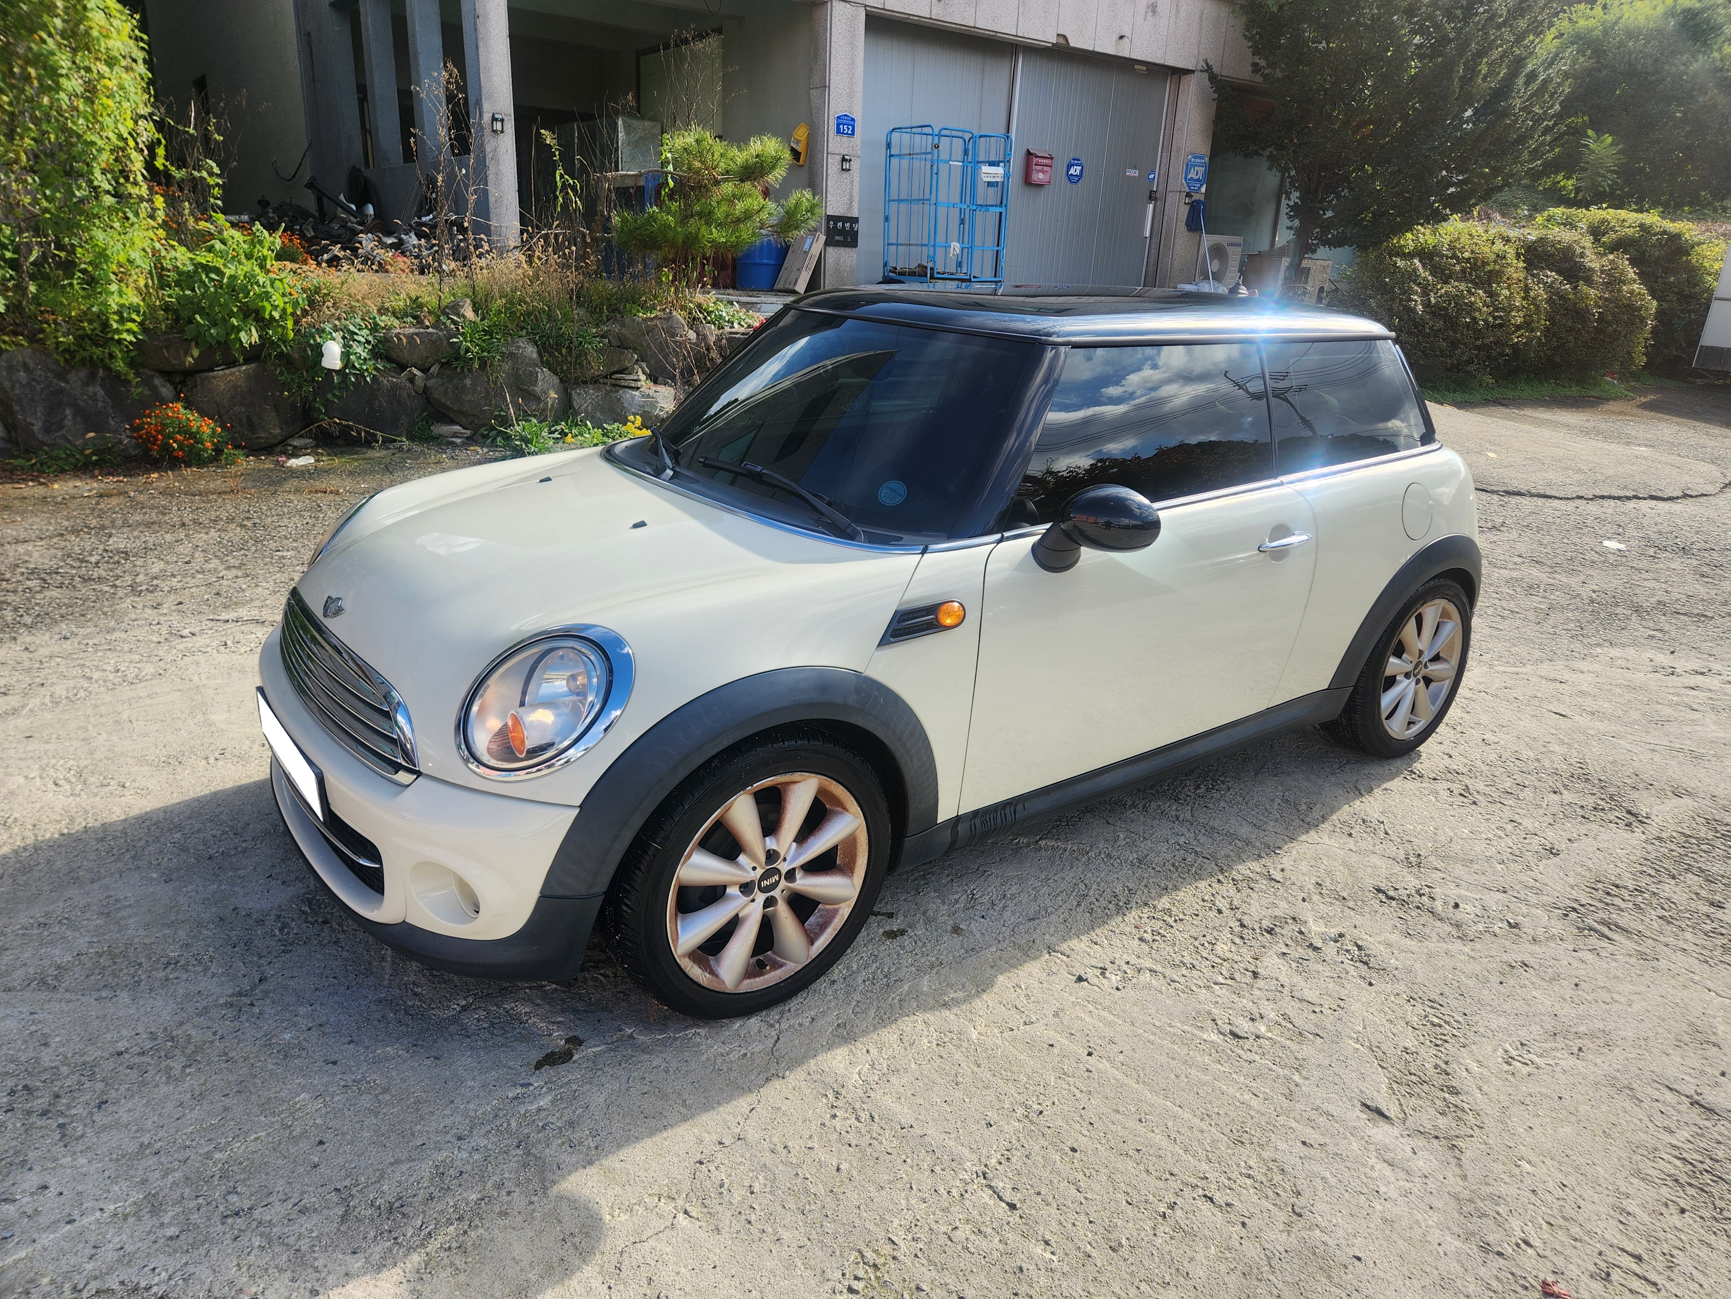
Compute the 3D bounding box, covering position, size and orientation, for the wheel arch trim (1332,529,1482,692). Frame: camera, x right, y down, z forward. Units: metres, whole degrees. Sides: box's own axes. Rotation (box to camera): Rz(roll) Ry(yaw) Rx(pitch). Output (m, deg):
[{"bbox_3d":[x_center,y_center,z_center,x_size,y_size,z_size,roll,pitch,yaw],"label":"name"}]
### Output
[{"bbox_3d":[1.729,-0.175,3.658,0.940,0.430,0.160,-12,23,-35],"label":"wheel arch trim"}]

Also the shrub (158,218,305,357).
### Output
[{"bbox_3d":[-4.471,-2.548,8.100,0.980,0.920,0.850,-12,24,-34],"label":"shrub"}]

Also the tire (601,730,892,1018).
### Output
[{"bbox_3d":[-0.240,0.448,2.401,0.615,0.615,0.208,-12,23,-35],"label":"tire"}]

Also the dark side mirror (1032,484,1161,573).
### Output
[{"bbox_3d":[0.504,-0.254,2.547,0.160,0.190,0.225,-12,23,-35],"label":"dark side mirror"}]

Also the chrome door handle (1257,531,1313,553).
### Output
[{"bbox_3d":[1.128,-0.284,3.070,0.215,0.040,0.050,-12,23,-35],"label":"chrome door handle"}]

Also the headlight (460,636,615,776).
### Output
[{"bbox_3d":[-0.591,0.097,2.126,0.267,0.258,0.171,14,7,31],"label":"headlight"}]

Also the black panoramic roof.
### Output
[{"bbox_3d":[0.703,-1.030,3.552,1.620,0.115,1.180,-12,23,-35],"label":"black panoramic roof"}]

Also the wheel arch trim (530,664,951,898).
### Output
[{"bbox_3d":[-0.223,0.237,2.261,0.880,0.430,0.130,-12,23,-35],"label":"wheel arch trim"}]

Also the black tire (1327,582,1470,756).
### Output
[{"bbox_3d":[1.751,0.037,3.798,0.615,0.615,0.208,-12,23,-35],"label":"black tire"}]

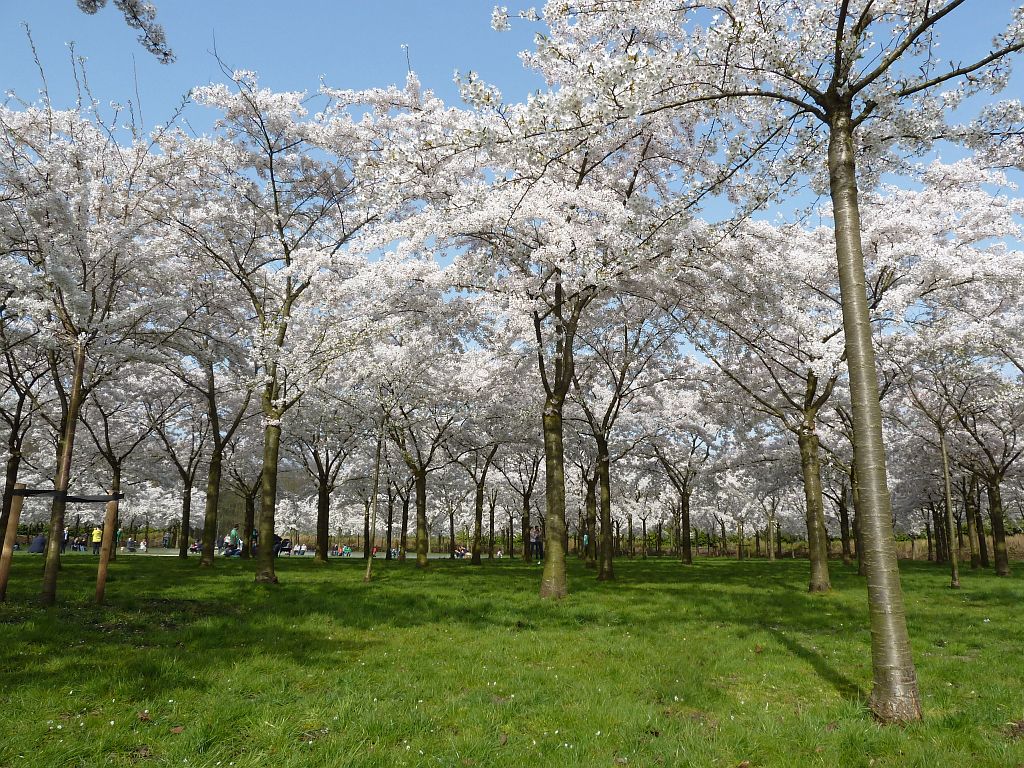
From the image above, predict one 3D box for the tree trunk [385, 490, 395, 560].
[{"bbox_3d":[-6.047,6.989,36.580,0.270,3.314,0.270,2,-12,-9],"label":"tree trunk"}]

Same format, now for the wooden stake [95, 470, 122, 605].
[{"bbox_3d":[-6.863,2.726,12.527,0.163,1.897,0.163,6,-13,-28],"label":"wooden stake"}]

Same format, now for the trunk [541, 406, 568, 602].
[{"bbox_3d":[0.795,2.167,14.085,0.426,3.645,0.426,-1,-12,3],"label":"trunk"}]

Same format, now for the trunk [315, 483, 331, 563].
[{"bbox_3d":[-8.059,5.881,31.453,0.472,3.273,0.472,3,-12,-14],"label":"trunk"}]

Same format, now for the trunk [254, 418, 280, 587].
[{"bbox_3d":[-5.433,2.594,16.538,0.416,3.593,0.416,4,-13,-17],"label":"trunk"}]

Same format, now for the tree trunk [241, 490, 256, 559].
[{"bbox_3d":[-12.438,6.639,34.977,0.410,3.177,0.410,4,-12,-19],"label":"tree trunk"}]

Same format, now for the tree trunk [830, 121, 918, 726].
[{"bbox_3d":[2.088,0.042,4.367,0.249,3.587,0.249,-5,-13,25],"label":"tree trunk"}]

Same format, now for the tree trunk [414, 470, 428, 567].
[{"bbox_3d":[-3.427,5.039,27.777,0.408,3.494,0.408,2,-12,-7],"label":"tree trunk"}]

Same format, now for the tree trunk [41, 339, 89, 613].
[{"bbox_3d":[-6.780,1.263,11.204,0.219,3.970,0.219,6,-13,-30],"label":"tree trunk"}]

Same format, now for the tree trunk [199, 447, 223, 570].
[{"bbox_3d":[-10.910,4.510,27.015,0.439,4.174,0.439,5,-12,-21],"label":"tree trunk"}]

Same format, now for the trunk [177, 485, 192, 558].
[{"bbox_3d":[-15.295,6.459,34.779,0.339,3.440,0.339,5,-13,-23],"label":"trunk"}]

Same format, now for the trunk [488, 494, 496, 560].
[{"bbox_3d":[-1.071,7.728,39.900,0.294,3.285,0.294,1,-12,-1],"label":"trunk"}]

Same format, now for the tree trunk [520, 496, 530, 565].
[{"bbox_3d":[0.696,6.674,34.348,0.368,3.055,0.368,0,-12,1],"label":"tree trunk"}]

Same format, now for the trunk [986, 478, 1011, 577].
[{"bbox_3d":[14.006,4.112,21.315,0.370,2.760,0.370,-7,-14,32],"label":"trunk"}]

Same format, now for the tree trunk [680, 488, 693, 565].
[{"bbox_3d":[6.972,5.688,29.506,0.326,2.932,0.326,-3,-12,13],"label":"tree trunk"}]

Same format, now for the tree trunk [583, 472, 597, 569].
[{"bbox_3d":[2.828,4.960,26.890,0.377,3.330,0.377,-1,-12,6],"label":"tree trunk"}]

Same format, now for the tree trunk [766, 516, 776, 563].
[{"bbox_3d":[11.781,7.005,33.509,0.216,1.971,0.216,-4,-12,19],"label":"tree trunk"}]

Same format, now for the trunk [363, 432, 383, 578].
[{"bbox_3d":[-3.271,2.870,17.514,0.162,3.478,0.162,5,-13,-10],"label":"trunk"}]

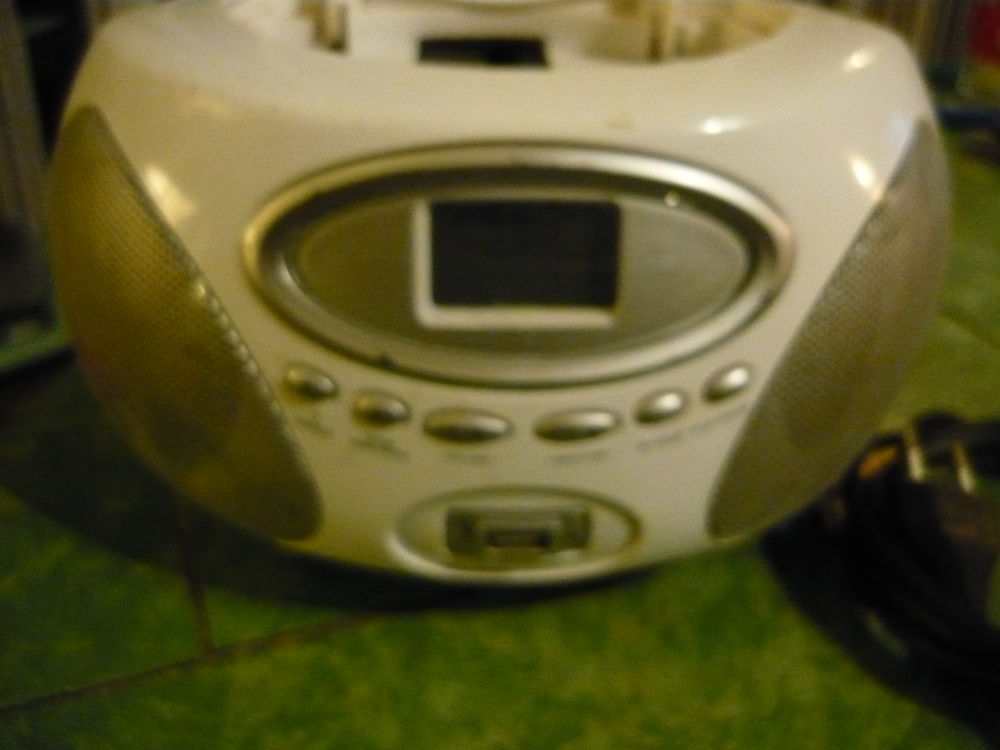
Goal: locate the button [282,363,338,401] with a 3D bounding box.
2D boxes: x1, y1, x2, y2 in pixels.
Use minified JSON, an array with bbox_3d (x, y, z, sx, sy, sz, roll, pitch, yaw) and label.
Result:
[{"bbox_3d":[-0.041,0.002,0.204,0.012,0.007,0.004,20,19,9],"label":"button"}]

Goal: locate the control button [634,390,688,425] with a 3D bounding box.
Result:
[{"bbox_3d":[0.034,0.007,0.204,0.012,0.007,0.004,-21,19,-8],"label":"control button"}]

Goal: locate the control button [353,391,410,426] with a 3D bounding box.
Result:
[{"bbox_3d":[-0.025,0.007,0.201,0.012,0.007,0.004,13,17,5],"label":"control button"}]

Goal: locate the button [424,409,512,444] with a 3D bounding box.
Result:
[{"bbox_3d":[-0.007,0.011,0.199,0.018,0.007,0.004,3,16,2],"label":"button"}]

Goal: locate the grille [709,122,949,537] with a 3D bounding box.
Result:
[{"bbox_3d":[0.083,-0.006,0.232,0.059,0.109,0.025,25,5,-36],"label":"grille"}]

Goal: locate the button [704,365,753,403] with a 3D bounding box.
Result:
[{"bbox_3d":[0.050,0.002,0.209,0.012,0.007,0.004,-29,22,-11],"label":"button"}]

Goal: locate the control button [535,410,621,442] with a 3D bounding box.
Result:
[{"bbox_3d":[0.016,0.011,0.200,0.018,0.007,0.004,-6,16,-6],"label":"control button"}]

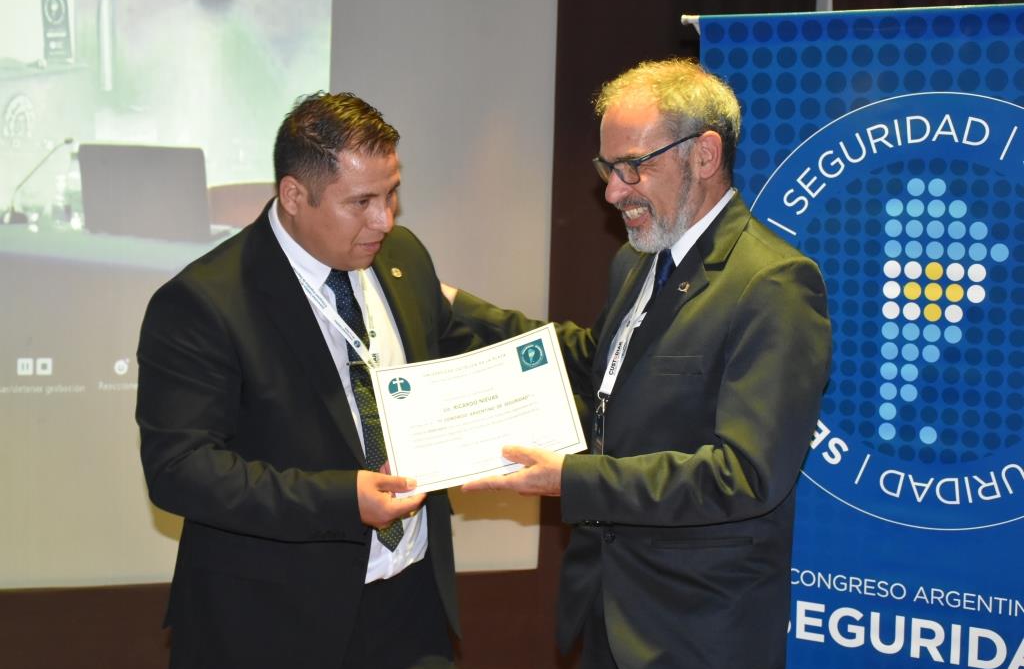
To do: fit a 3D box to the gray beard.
[{"bbox_3d":[0.210,-0.187,2.420,0.105,0.125,0.140,-20,14,-29],"label":"gray beard"}]

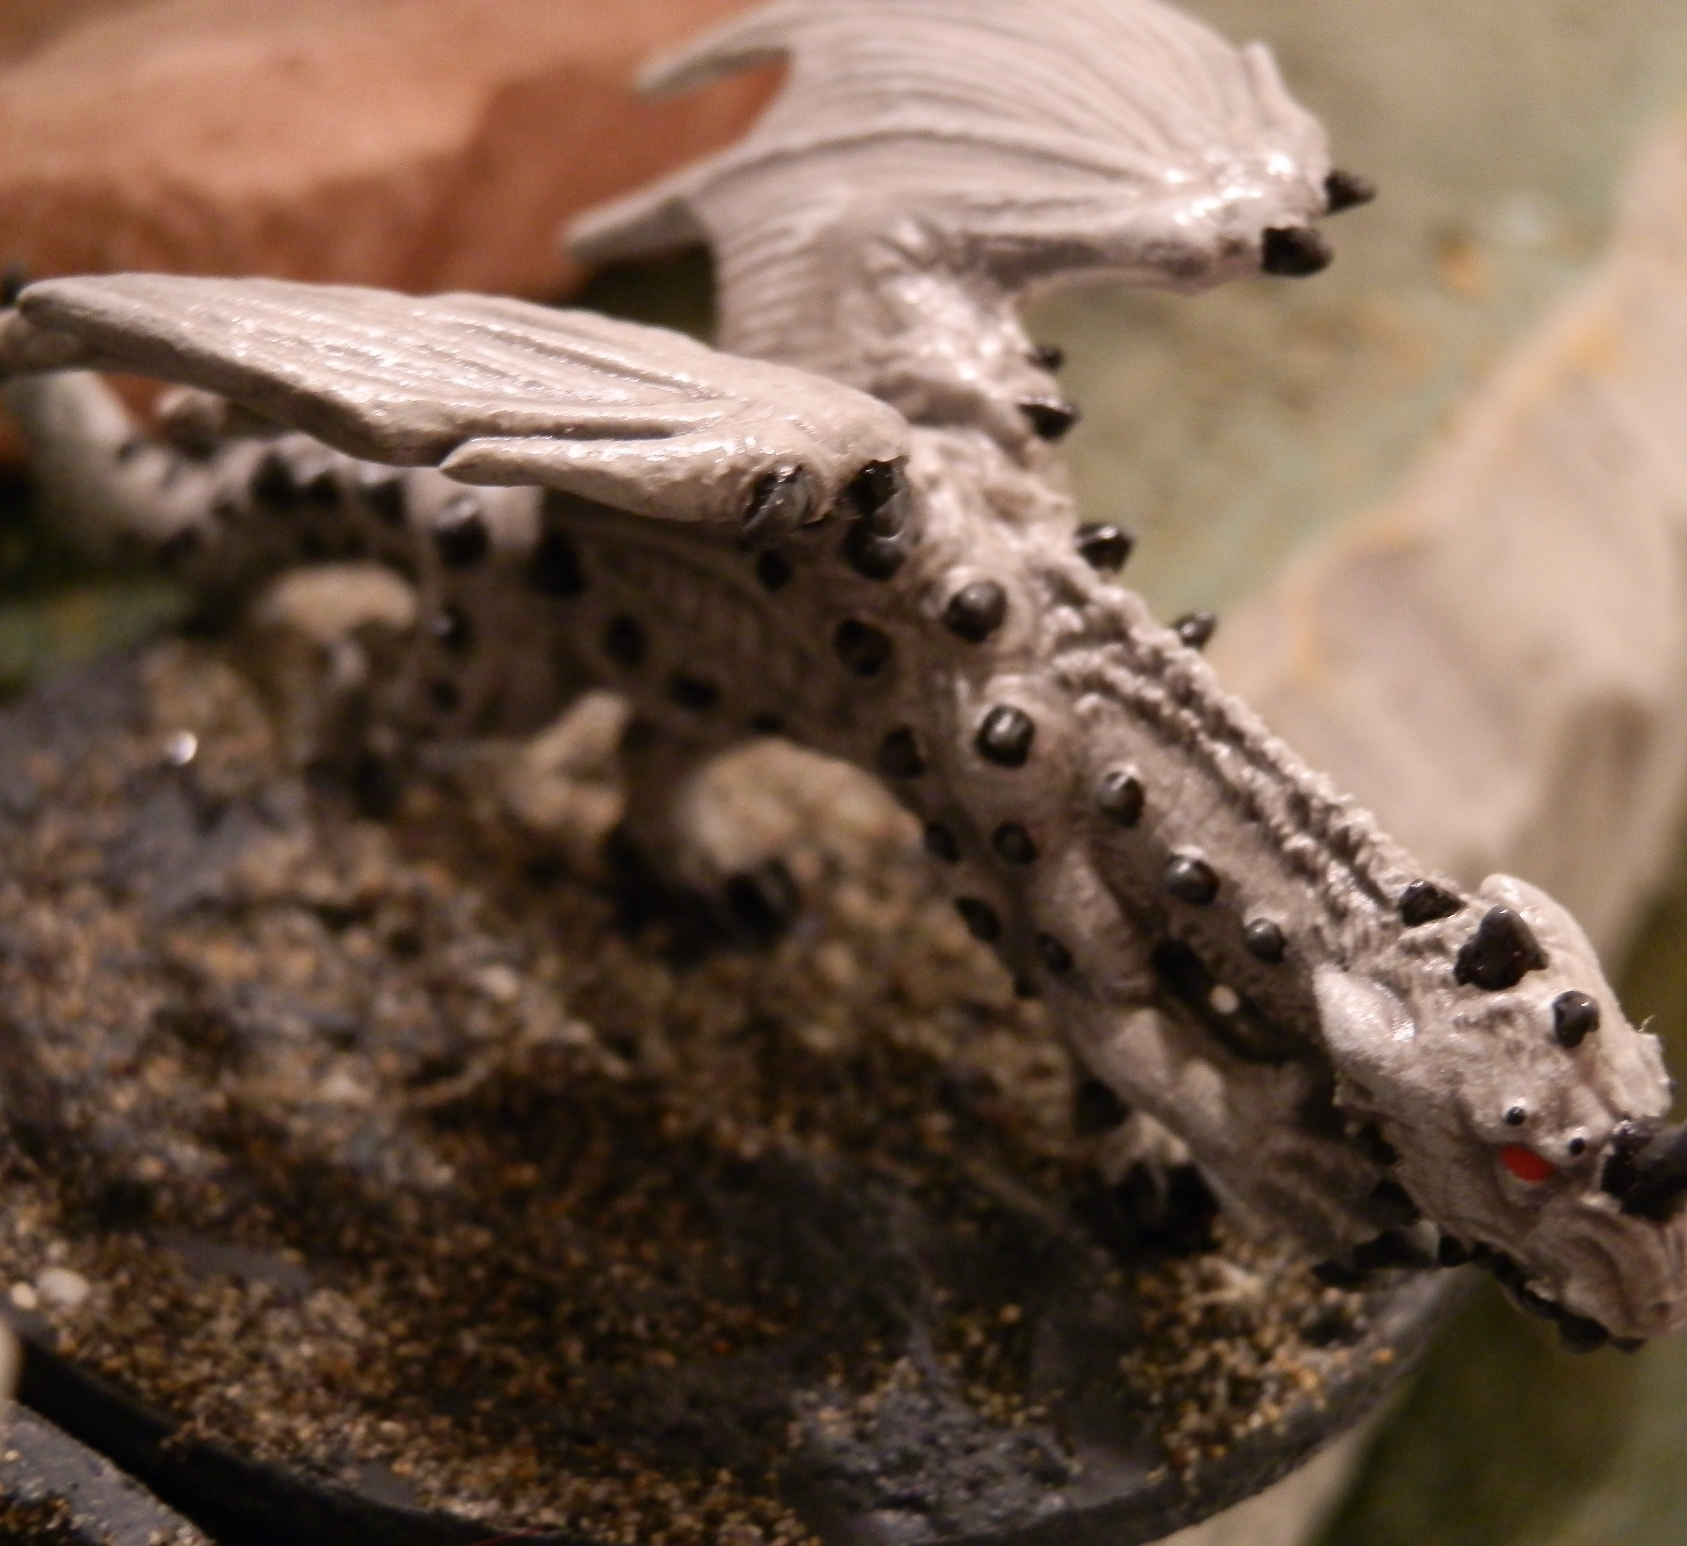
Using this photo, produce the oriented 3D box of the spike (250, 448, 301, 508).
[{"bbox_3d":[-0.025,-0.013,0.158,0.002,0.003,0.002,27,61,29],"label":"spike"}]

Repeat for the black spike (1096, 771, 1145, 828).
[{"bbox_3d":[0.010,0.001,0.125,0.002,0.002,0.002,27,-3,29],"label":"black spike"}]

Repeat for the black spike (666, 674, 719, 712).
[{"bbox_3d":[-0.006,-0.003,0.140,0.002,0.002,0.002,27,34,29],"label":"black spike"}]

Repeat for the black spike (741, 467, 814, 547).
[{"bbox_3d":[-0.002,-0.007,0.102,0.002,0.002,0.003,24,56,25],"label":"black spike"}]

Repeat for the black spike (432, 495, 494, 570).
[{"bbox_3d":[-0.016,-0.010,0.148,0.002,0.003,0.002,27,70,29],"label":"black spike"}]

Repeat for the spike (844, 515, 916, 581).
[{"bbox_3d":[0.001,-0.008,0.131,0.002,0.002,0.002,27,1,29],"label":"spike"}]

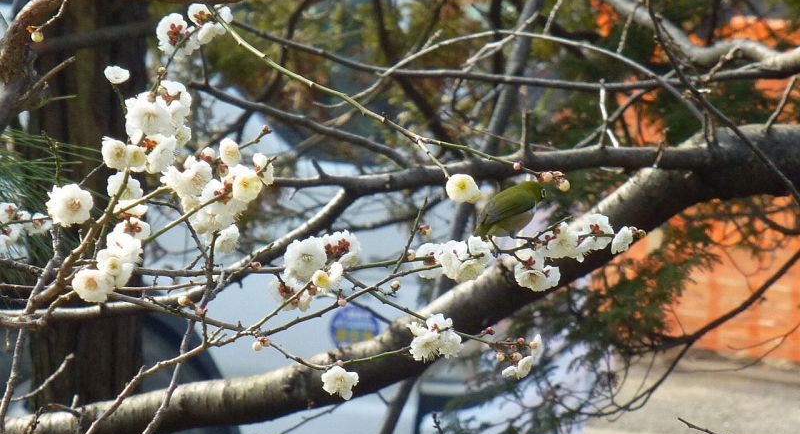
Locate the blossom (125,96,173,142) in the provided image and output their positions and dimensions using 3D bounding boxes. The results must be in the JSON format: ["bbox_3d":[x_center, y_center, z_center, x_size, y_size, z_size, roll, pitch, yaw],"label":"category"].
[{"bbox_3d":[-0.186,-0.073,4.950,0.034,0.034,0.019,0,25,-3],"label":"blossom"}]

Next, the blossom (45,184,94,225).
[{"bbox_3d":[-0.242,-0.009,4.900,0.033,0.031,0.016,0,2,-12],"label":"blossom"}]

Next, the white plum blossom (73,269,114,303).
[{"bbox_3d":[-0.225,0.050,4.900,0.030,0.027,0.016,0,2,7],"label":"white plum blossom"}]

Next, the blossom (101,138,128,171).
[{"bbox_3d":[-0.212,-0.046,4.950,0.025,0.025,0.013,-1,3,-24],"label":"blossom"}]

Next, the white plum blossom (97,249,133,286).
[{"bbox_3d":[-0.187,0.034,4.400,0.025,0.025,0.018,0,3,3],"label":"white plum blossom"}]

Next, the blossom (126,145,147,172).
[{"bbox_3d":[-0.219,-0.049,5.550,0.019,0.022,0.015,0,0,-6],"label":"blossom"}]

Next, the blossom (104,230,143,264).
[{"bbox_3d":[-0.182,0.019,4.400,0.026,0.024,0.015,-1,21,-25],"label":"blossom"}]

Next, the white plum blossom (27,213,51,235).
[{"bbox_3d":[-0.309,0.006,5.700,0.021,0.020,0.014,0,-12,0],"label":"white plum blossom"}]

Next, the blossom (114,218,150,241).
[{"bbox_3d":[-0.223,0.011,5.550,0.031,0.024,0.017,0,-21,3],"label":"blossom"}]

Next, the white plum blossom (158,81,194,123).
[{"bbox_3d":[-0.148,-0.077,4.400,0.023,0.028,0.015,0,-3,18],"label":"white plum blossom"}]

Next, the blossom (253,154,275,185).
[{"bbox_3d":[-0.113,-0.039,5.550,0.024,0.027,0.017,0,6,37],"label":"blossom"}]

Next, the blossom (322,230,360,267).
[{"bbox_3d":[-0.049,0.026,5.600,0.031,0.031,0.018,0,18,12],"label":"blossom"}]

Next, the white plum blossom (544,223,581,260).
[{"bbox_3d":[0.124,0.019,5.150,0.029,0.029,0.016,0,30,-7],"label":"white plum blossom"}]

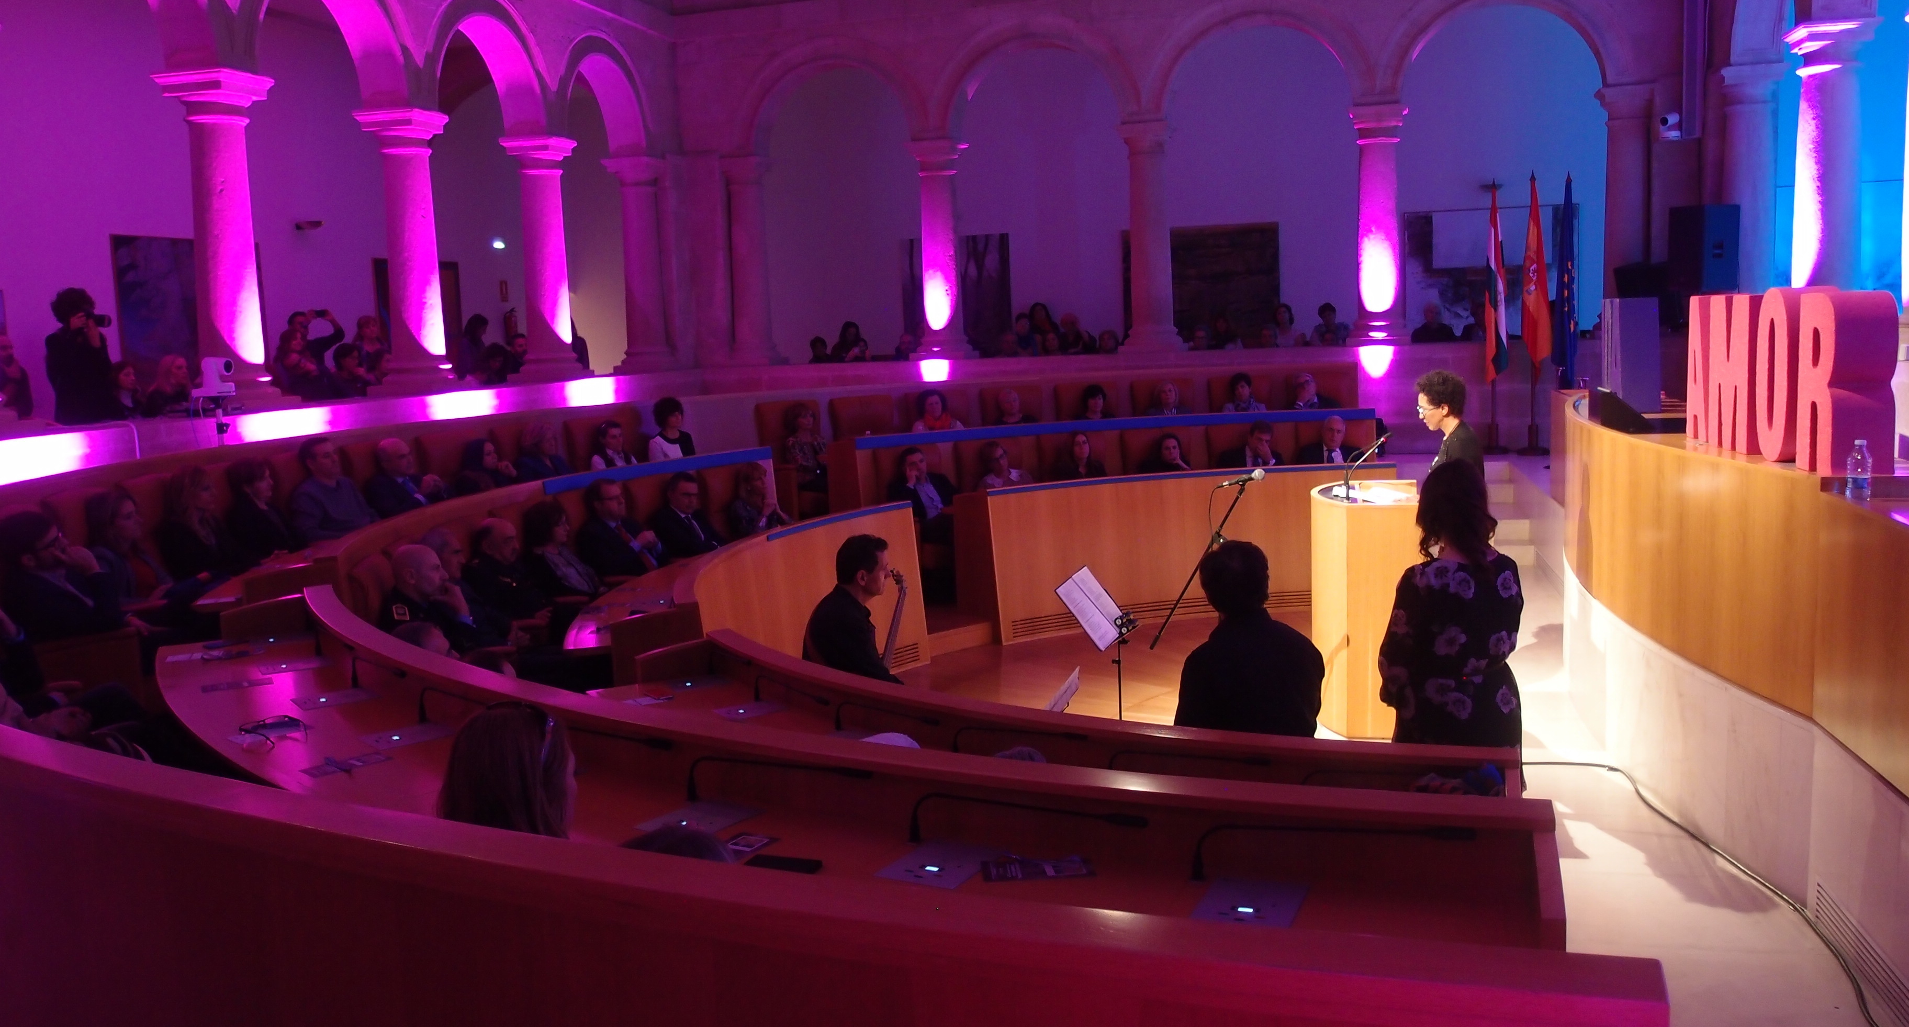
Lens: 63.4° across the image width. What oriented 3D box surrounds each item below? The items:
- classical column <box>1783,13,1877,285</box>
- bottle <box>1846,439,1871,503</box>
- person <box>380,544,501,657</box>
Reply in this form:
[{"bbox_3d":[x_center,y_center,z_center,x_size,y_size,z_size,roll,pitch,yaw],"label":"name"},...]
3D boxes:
[{"bbox_3d":[6.356,-2.407,11.235,0.593,2.253,0.593,0,7,15],"label":"classical column"},{"bbox_3d":[2.372,-0.110,4.050,0.063,0.168,0.063,0,7,15],"label":"bottle"},{"bbox_3d":[-1.903,0.708,6.287,0.800,1.200,0.550,-4,7,-16],"label":"person"}]

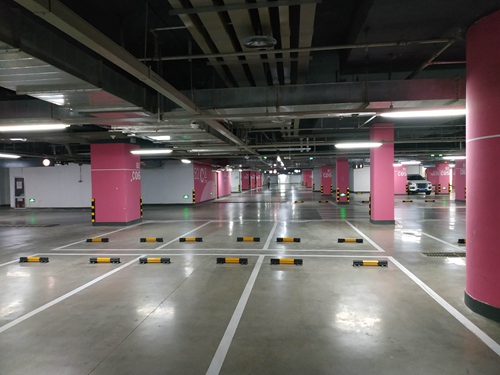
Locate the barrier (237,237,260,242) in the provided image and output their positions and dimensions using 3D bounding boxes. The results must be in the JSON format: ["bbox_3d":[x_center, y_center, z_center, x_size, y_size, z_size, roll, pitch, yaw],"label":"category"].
[{"bbox_3d":[-0.025,1.315,8.737,0.580,0.105,0.150,-1,1,8],"label":"barrier"}]

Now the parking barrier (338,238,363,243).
[{"bbox_3d":[2.426,1.271,8.373,0.580,0.105,0.150,-1,1,8],"label":"parking barrier"}]

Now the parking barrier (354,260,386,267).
[{"bbox_3d":[2.046,1.292,5.925,0.560,0.097,0.110,-1,1,8],"label":"parking barrier"}]

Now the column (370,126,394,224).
[{"bbox_3d":[4.223,-0.447,11.122,0.650,3.220,0.610,-1,1,8],"label":"column"}]

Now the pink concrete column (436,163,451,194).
[{"bbox_3d":[15.852,-0.717,28.448,0.849,2.650,0.839,-1,1,8],"label":"pink concrete column"}]

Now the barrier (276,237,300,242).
[{"bbox_3d":[0.963,1.297,8.606,0.580,0.105,0.150,-1,1,8],"label":"barrier"}]

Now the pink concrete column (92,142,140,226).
[{"bbox_3d":[-4.949,-0.102,12.972,1.303,2.960,1.283,-1,1,8],"label":"pink concrete column"}]

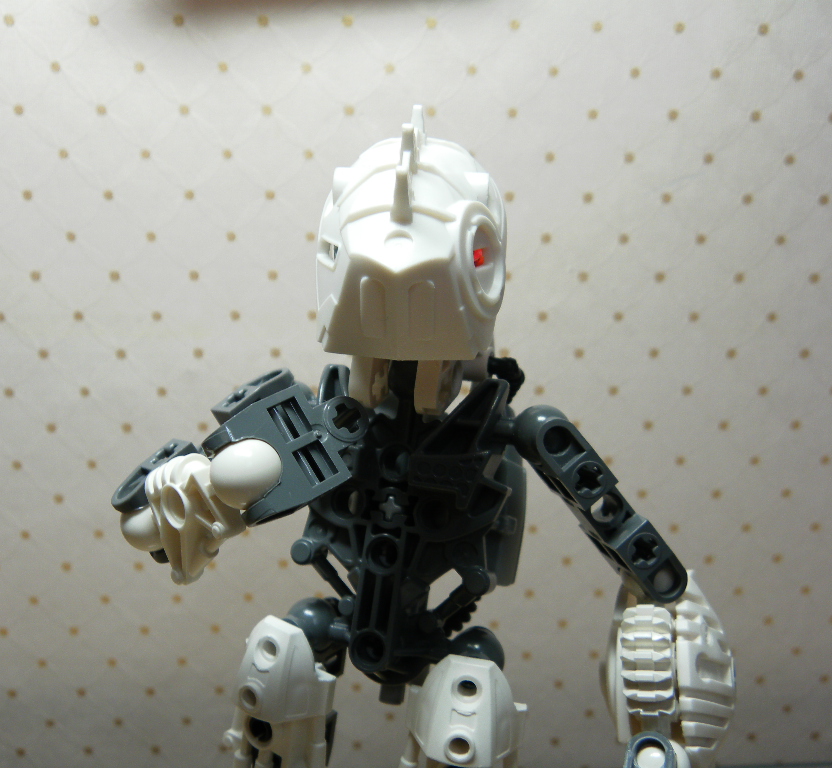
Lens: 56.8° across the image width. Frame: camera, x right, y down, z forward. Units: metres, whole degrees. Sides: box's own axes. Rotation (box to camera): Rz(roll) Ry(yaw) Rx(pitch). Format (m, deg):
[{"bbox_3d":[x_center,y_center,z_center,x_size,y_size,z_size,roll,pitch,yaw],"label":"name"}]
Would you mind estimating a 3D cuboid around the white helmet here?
[{"bbox_3d":[-0.001,-0.025,0.127,0.032,0.039,0.031,6,17,7],"label":"white helmet"}]

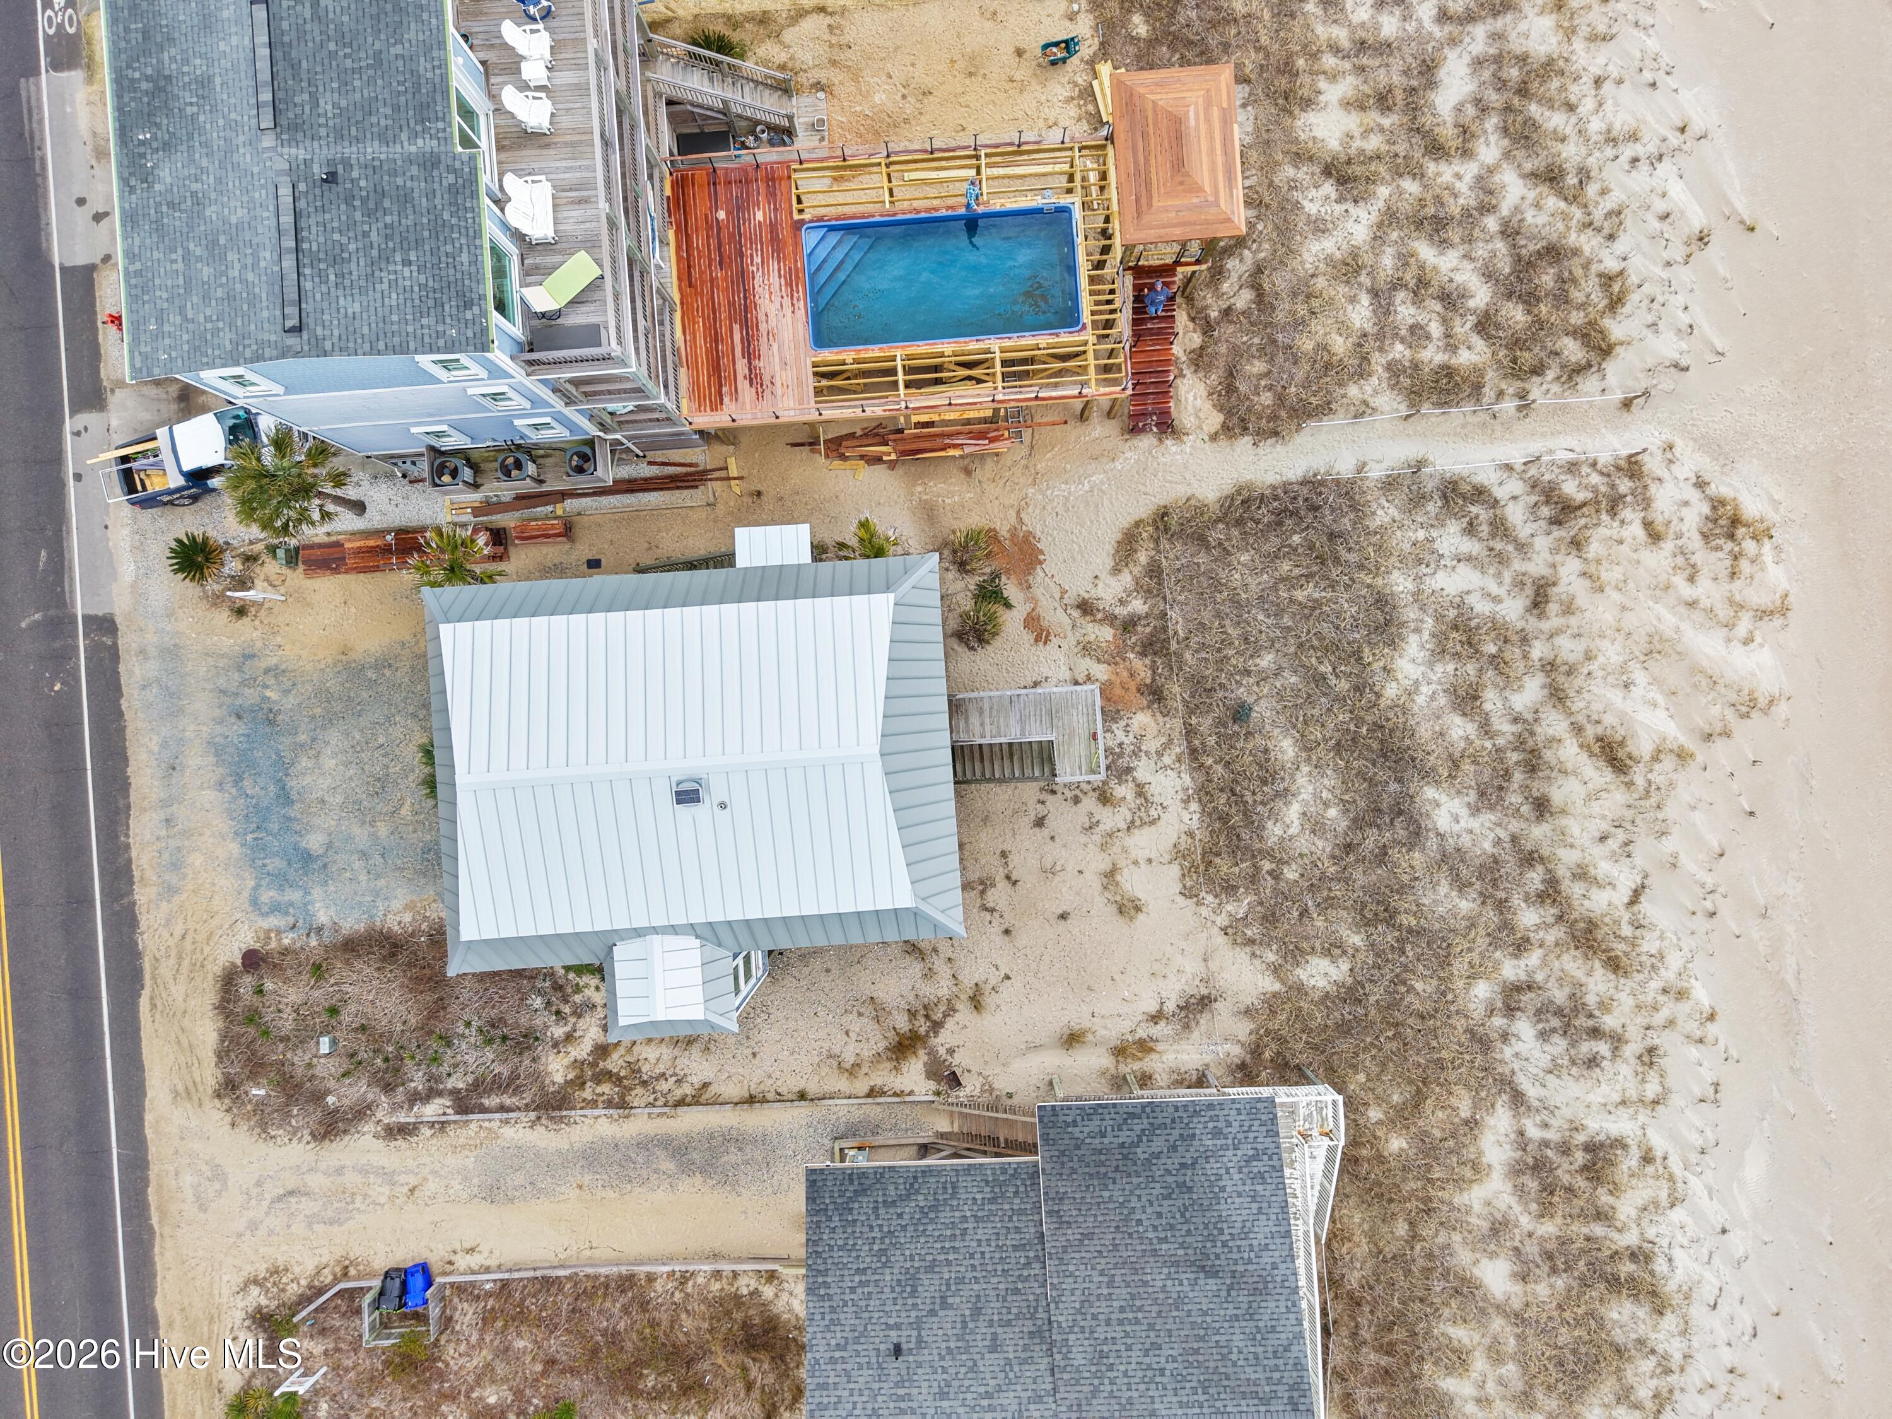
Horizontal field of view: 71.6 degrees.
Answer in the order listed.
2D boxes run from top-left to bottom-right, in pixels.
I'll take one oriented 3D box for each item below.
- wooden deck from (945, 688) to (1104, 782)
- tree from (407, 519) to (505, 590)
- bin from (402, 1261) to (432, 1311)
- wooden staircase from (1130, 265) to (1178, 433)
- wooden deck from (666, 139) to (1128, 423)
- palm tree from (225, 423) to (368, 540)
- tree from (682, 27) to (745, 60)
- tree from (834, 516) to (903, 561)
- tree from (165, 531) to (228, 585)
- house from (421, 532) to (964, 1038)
[{"bbox_3d":[2.065,0.759,36.812,4.300,3.300,2.550,-4,90,0],"label":"wooden deck"},{"bbox_3d":[-13.525,-3.980,36.932,2.500,3.200,2.750,0,90,0],"label":"tree"},{"bbox_3d":[-15.230,16.750,38.057,0.650,1.100,0.820,-10,90,0],"label":"bin"},{"bbox_3d":[5.809,-10.077,36.934,1.200,3.100,4.050,-4,90,0],"label":"wooden staircase"},{"bbox_3d":[-1.270,-11.644,36.800,12.100,3.400,6.900,-4,90,0],"label":"wooden deck"},{"bbox_3d":[-17.142,-5.822,35.910,3.200,5.100,3.400,0,90,0],"label":"palm tree"},{"bbox_3d":[-6.645,-18.975,37.850,1.500,1.300,1.650,0,90,0],"label":"tree"},{"bbox_3d":[-2.170,-4.442,37.575,1.900,2.000,1.950,0,90,0],"label":"tree"},{"bbox_3d":[-21.594,-4.366,37.798,1.650,1.400,1.750,0,90,0],"label":"tree"},{"bbox_3d":[-5.877,1.534,33.183,11.900,10.800,11.800,-4,90,0],"label":"house"}]

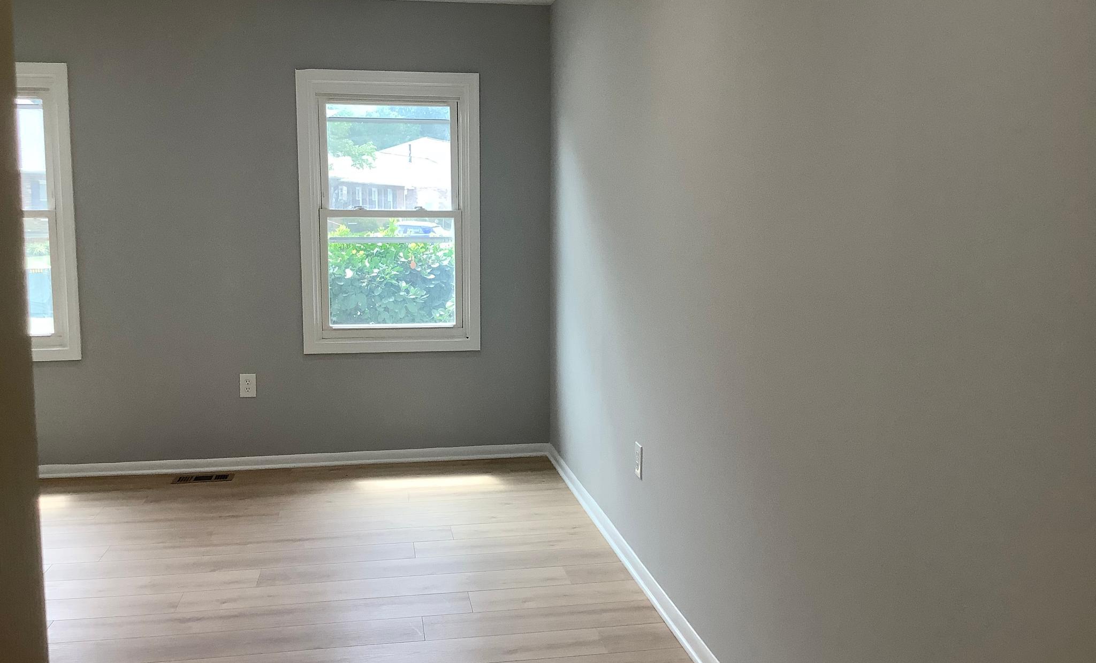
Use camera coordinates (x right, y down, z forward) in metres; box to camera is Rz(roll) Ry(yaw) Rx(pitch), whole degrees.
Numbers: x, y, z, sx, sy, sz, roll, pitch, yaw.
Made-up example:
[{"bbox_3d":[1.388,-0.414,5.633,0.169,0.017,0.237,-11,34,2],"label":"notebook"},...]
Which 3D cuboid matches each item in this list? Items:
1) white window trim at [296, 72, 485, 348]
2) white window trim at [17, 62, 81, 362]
[{"bbox_3d":[-0.822,-0.615,5.160,0.931,1.454,0.100,-1,7,-10],"label":"white window trim"},{"bbox_3d":[-2.808,-0.574,4.808,0.931,1.454,0.100,-1,7,-10],"label":"white window trim"}]

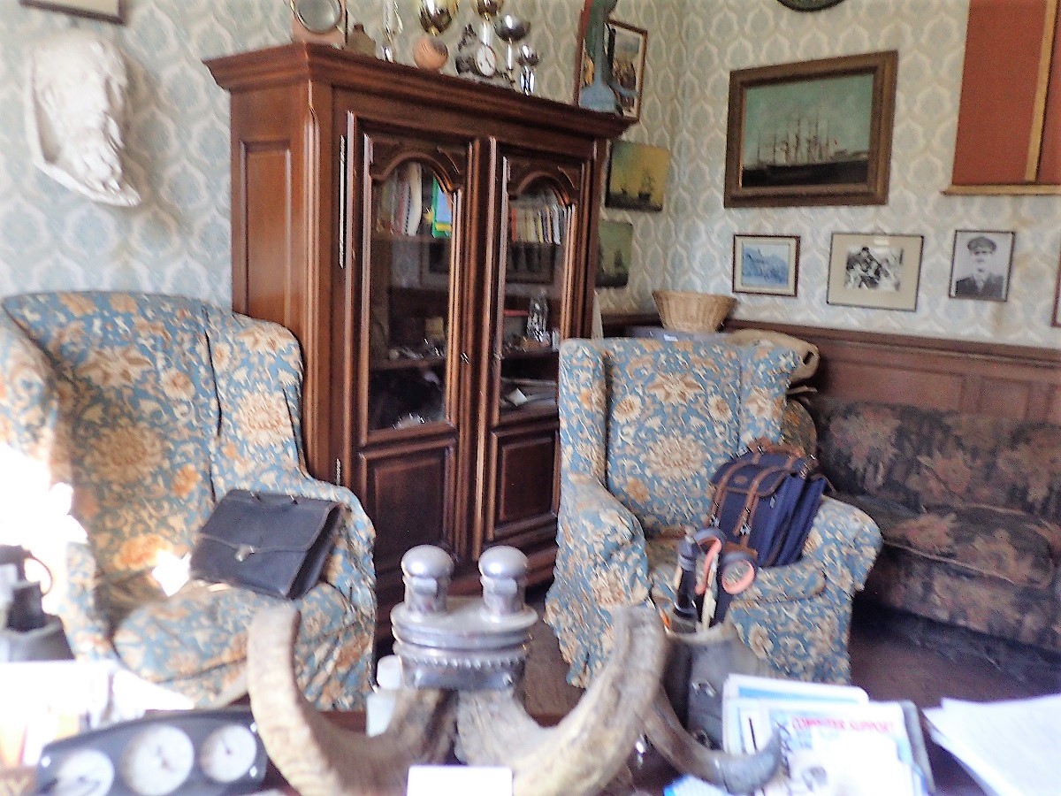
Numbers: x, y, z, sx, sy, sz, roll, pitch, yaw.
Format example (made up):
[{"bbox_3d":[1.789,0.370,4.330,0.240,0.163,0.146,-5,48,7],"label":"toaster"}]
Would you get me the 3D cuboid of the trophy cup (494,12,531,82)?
[{"bbox_3d":[-0.067,-1.186,3.184,0.125,0.275,0.125,2,9,0],"label":"trophy cup"}]

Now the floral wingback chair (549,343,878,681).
[{"bbox_3d":[0.556,0.366,3.095,0.875,1.045,0.814,0,10,-16],"label":"floral wingback chair"}]

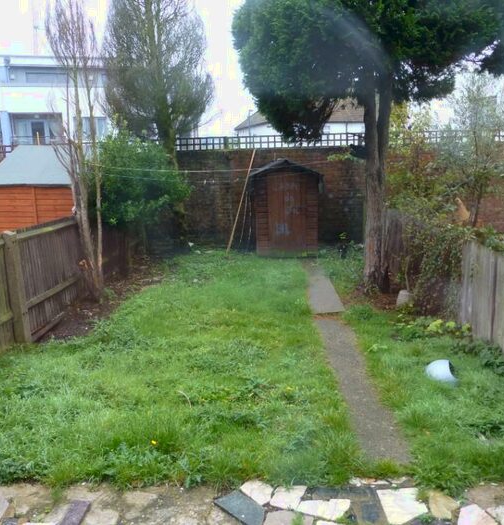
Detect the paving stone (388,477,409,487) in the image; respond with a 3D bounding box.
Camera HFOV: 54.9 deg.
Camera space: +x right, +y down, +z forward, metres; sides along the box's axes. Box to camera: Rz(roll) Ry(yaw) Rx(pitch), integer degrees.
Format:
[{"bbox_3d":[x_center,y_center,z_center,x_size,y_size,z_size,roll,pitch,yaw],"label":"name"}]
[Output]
[{"bbox_3d":[0.850,1.290,2.835,0.125,0.030,0.090,-2,12,0],"label":"paving stone"}]

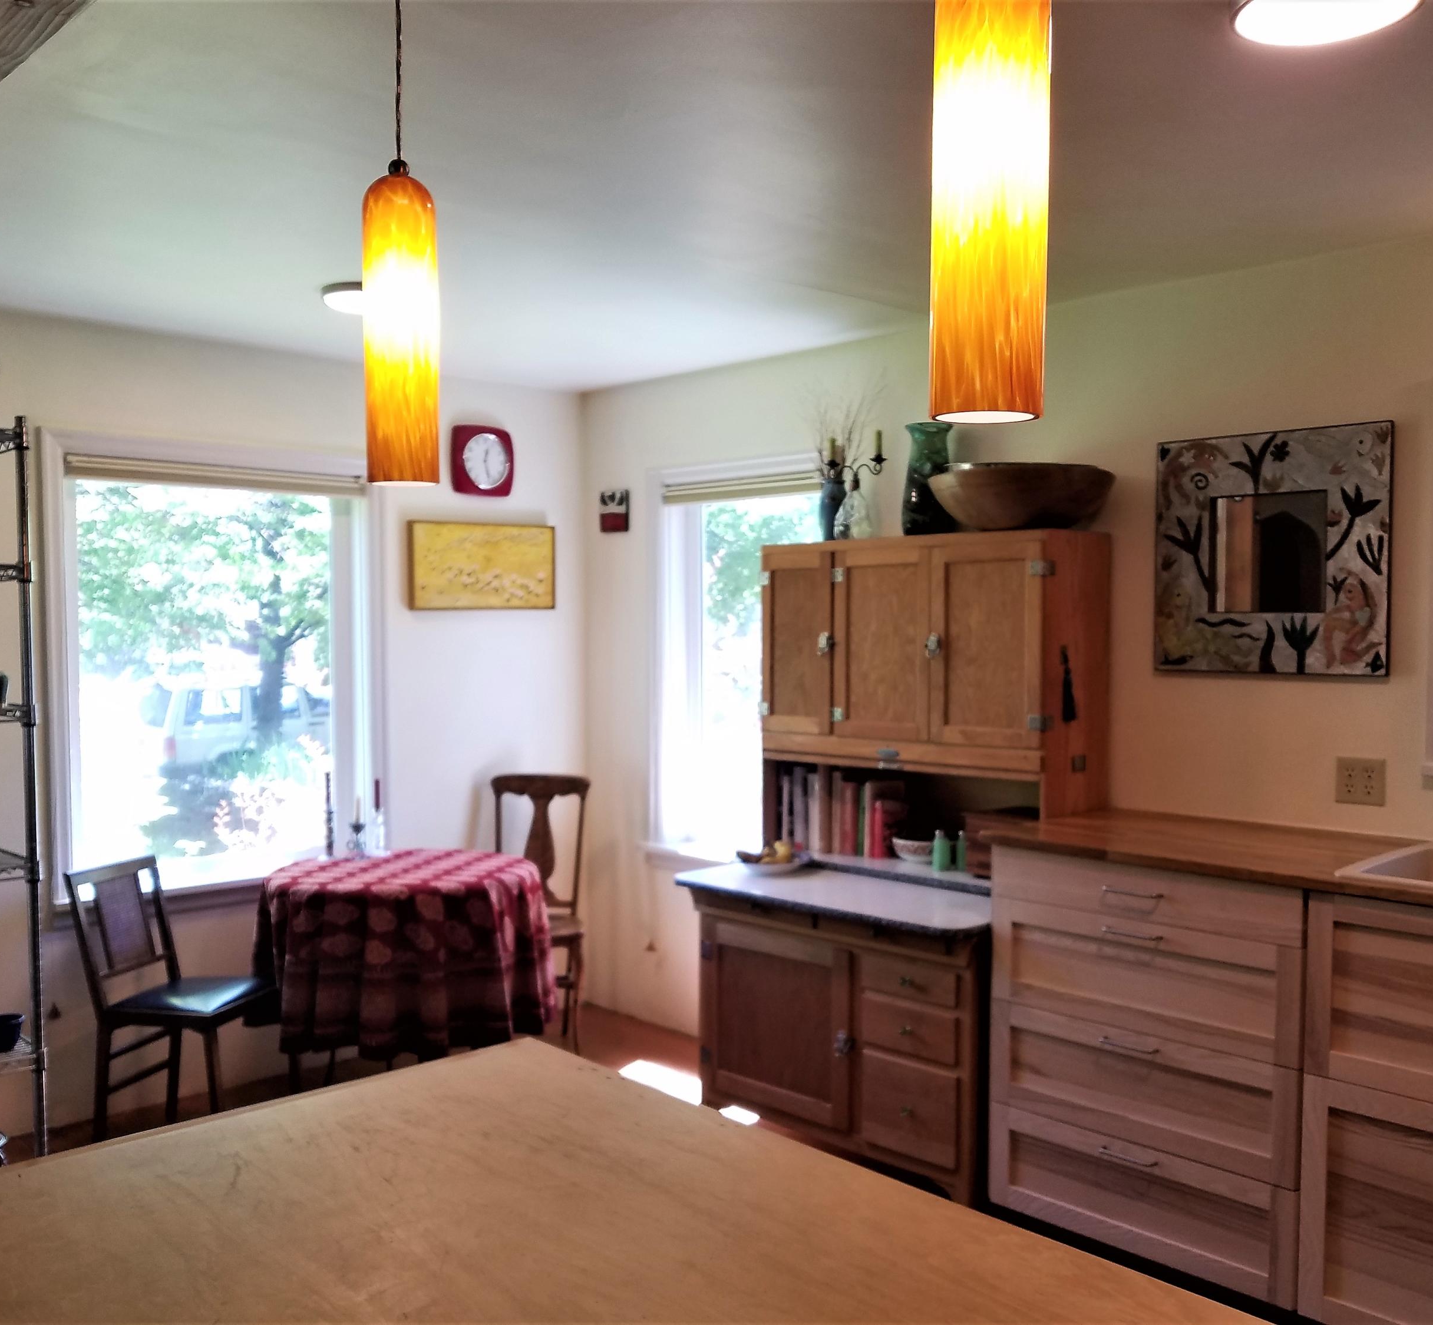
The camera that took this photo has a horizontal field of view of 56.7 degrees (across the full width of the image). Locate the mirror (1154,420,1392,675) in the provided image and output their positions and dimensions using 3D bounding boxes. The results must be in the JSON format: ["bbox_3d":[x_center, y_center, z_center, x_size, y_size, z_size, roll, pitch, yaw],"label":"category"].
[{"bbox_3d":[1.415,-0.277,3.398,0.590,0.610,0.030,2,3,44],"label":"mirror"}]

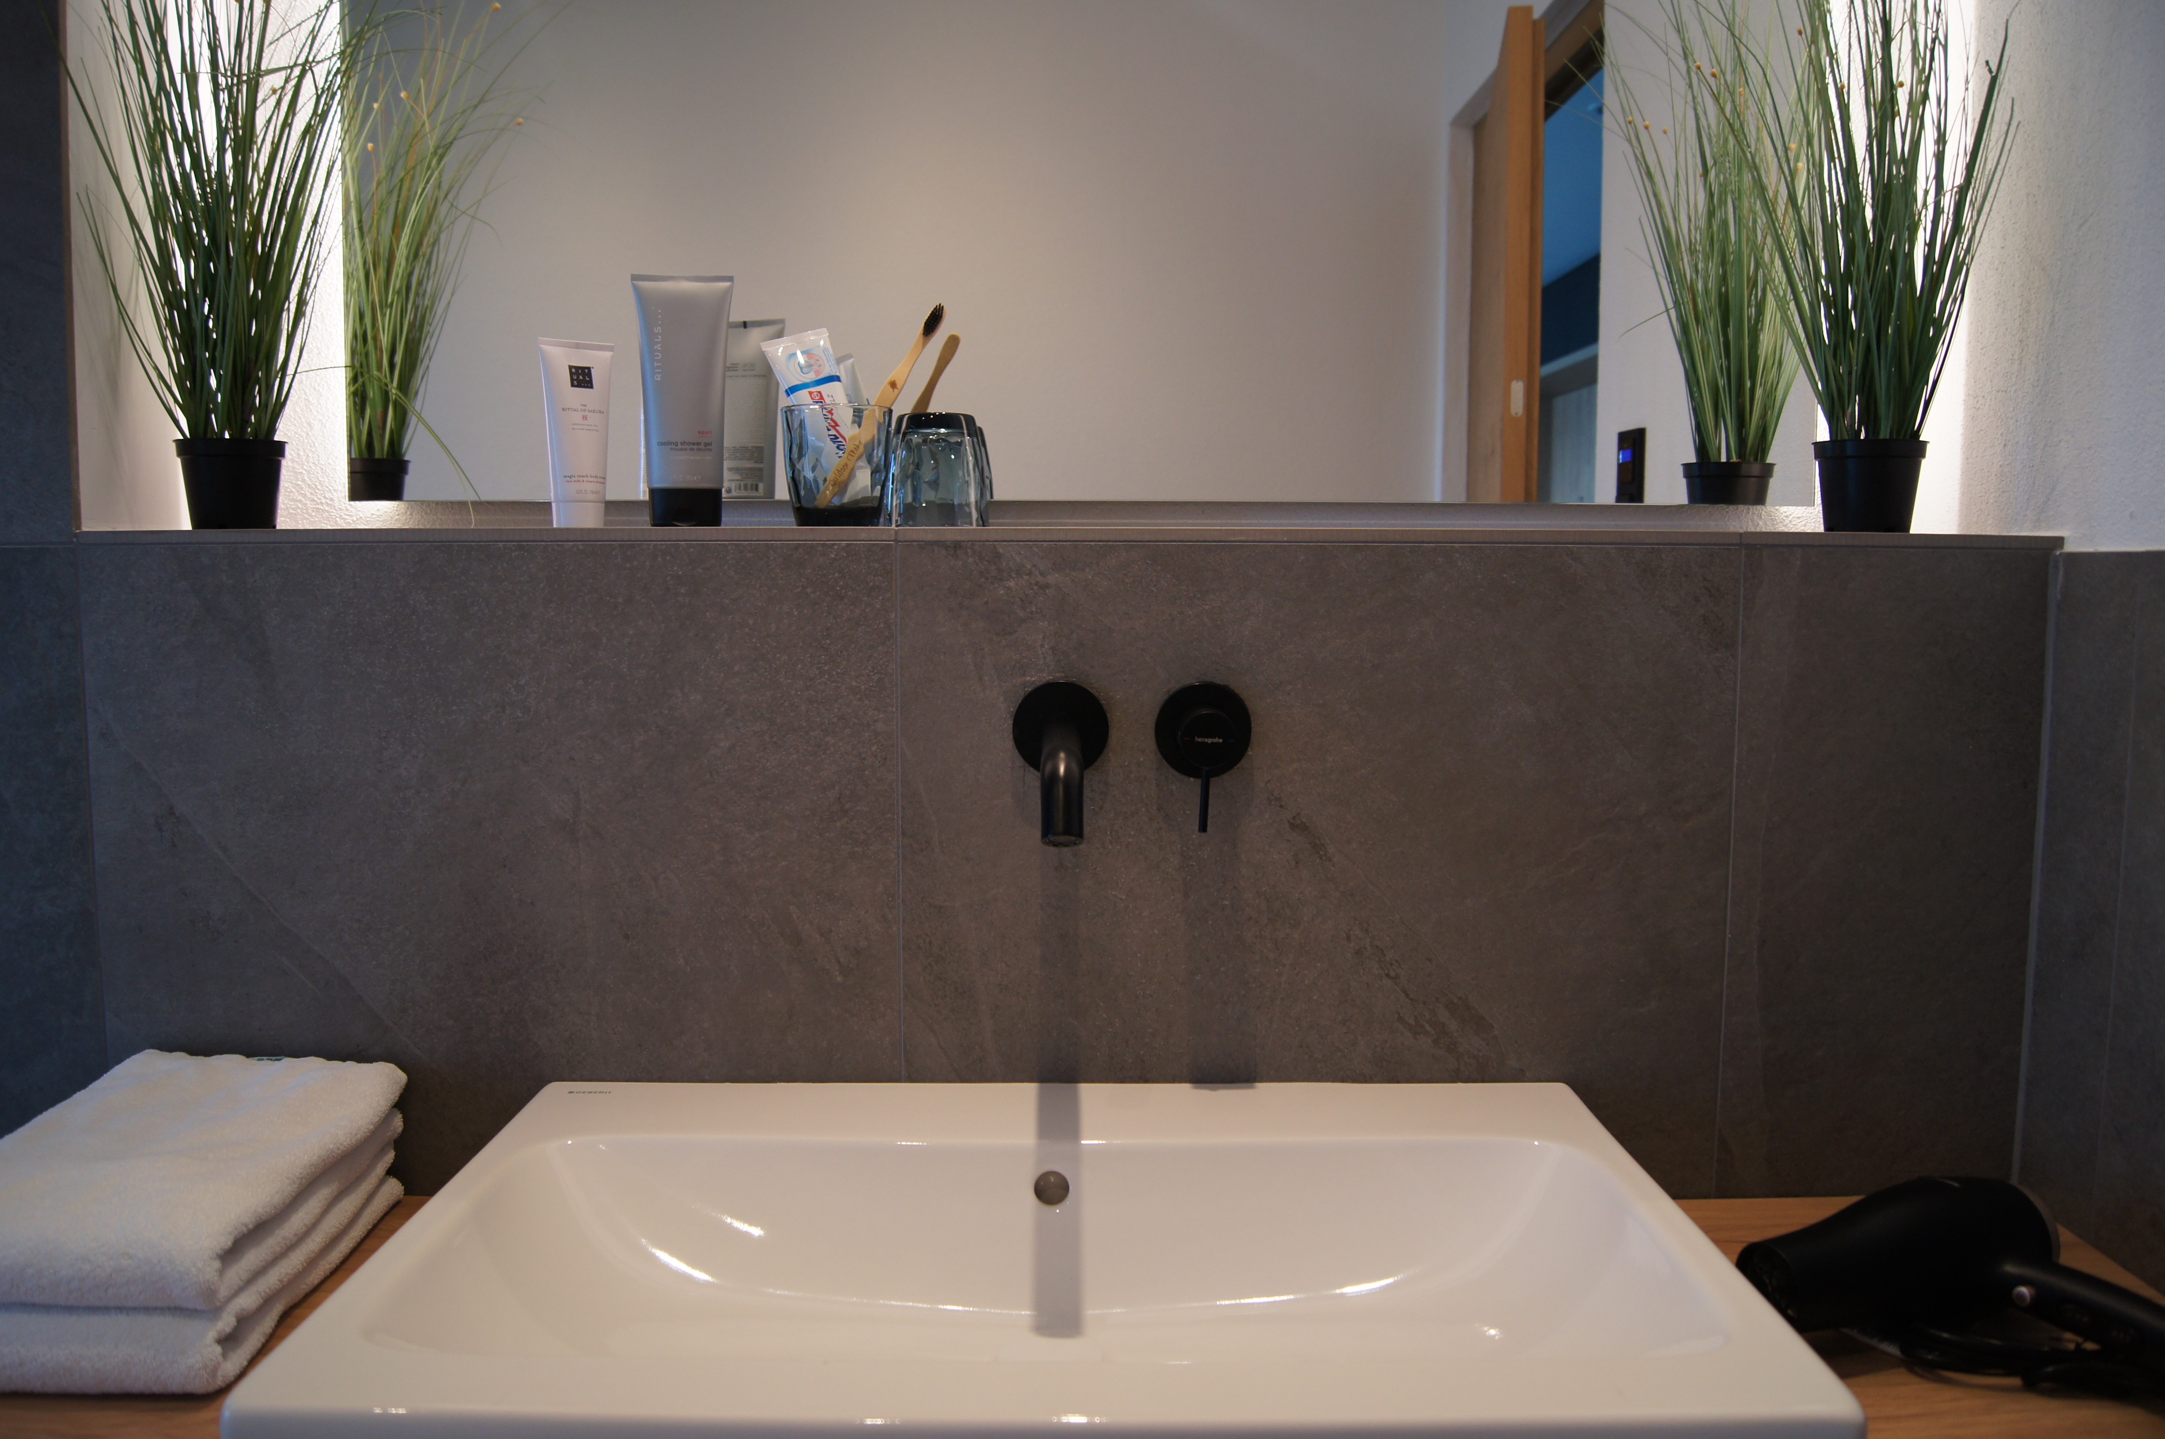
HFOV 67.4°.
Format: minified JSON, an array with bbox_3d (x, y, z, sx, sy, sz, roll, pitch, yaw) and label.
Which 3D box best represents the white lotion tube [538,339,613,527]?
[{"bbox_3d":[-0.373,-0.210,1.202,0.056,0.137,0.038,-4,7,-33],"label":"white lotion tube"}]

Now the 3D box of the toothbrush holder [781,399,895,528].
[{"bbox_3d":[-0.181,-0.185,1.204,0.080,0.087,0.080,0,6,0],"label":"toothbrush holder"}]

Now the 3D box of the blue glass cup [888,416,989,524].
[{"bbox_3d":[-0.115,-0.193,1.275,0.083,0.088,0.083,0,6,0],"label":"blue glass cup"}]

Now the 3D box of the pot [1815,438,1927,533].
[{"bbox_3d":[0.580,-0.169,1.195,0.076,0.065,0.076,0,6,0],"label":"pot"}]

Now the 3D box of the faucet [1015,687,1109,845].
[{"bbox_3d":[-0.015,0.025,1.062,0.069,0.083,0.222,0,6,0],"label":"faucet"}]

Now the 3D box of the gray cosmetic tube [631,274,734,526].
[{"bbox_3d":[-0.297,-0.237,1.216,0.075,0.188,0.044,-1,6,-10],"label":"gray cosmetic tube"}]

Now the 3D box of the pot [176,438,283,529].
[{"bbox_3d":[-0.635,-0.173,1.214,0.076,0.065,0.076,0,6,0],"label":"pot"}]

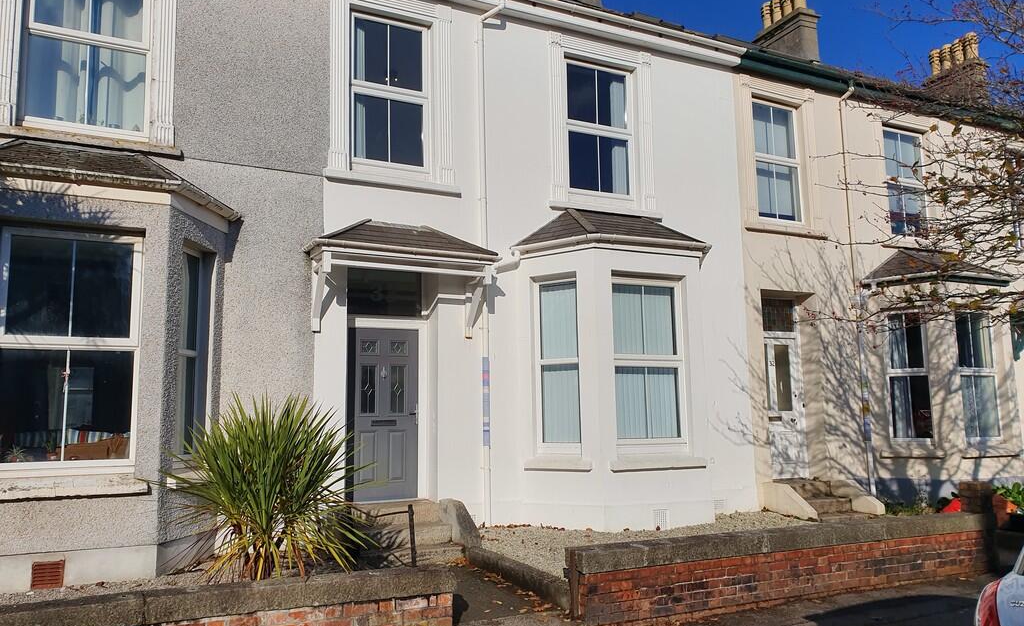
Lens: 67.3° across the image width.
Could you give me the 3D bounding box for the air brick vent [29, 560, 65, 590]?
[{"bbox_3d":[-3.739,2.116,6.203,0.222,0.210,0.050,3,-8,-27],"label":"air brick vent"}]

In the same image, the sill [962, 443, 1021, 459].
[{"bbox_3d":[7.245,2.125,11.770,1.376,0.147,0.202,3,-8,-27],"label":"sill"}]

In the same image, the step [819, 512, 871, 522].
[{"bbox_3d":[4.505,2.886,10.698,1.113,0.132,0.385,3,-8,-27],"label":"step"}]

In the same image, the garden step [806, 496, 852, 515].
[{"bbox_3d":[4.338,2.780,11.039,1.113,0.182,0.344,3,-8,-27],"label":"garden step"}]

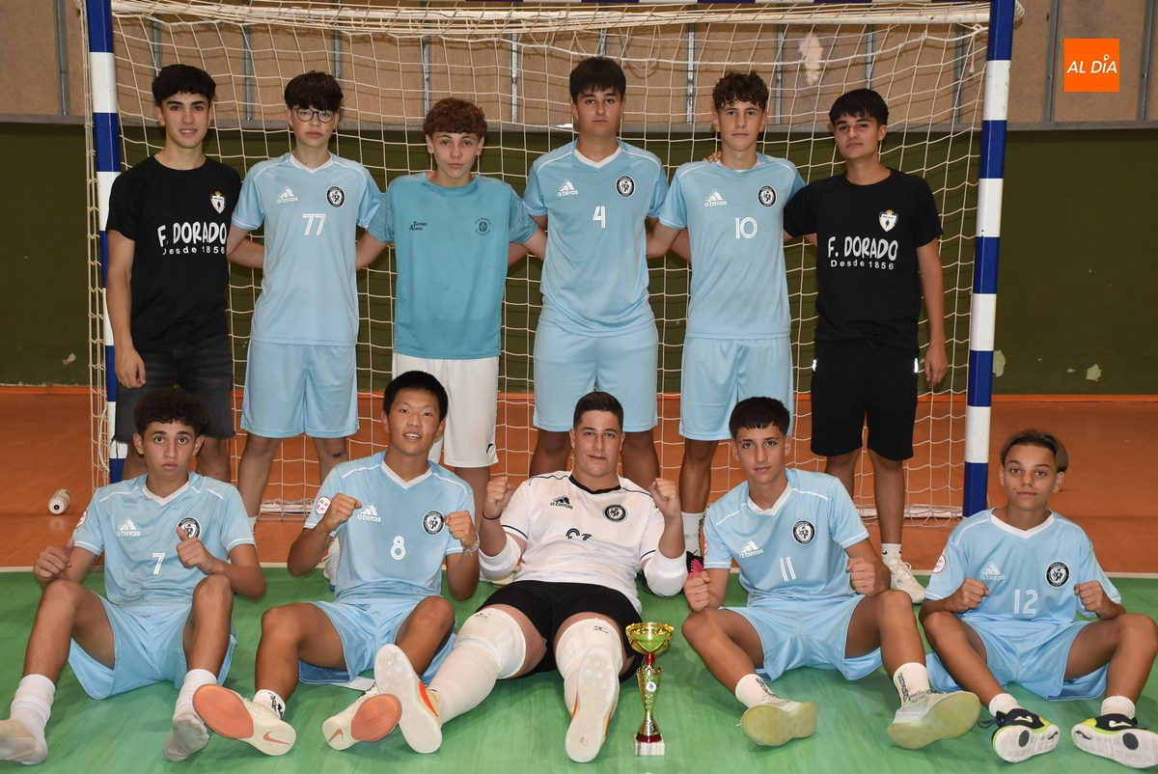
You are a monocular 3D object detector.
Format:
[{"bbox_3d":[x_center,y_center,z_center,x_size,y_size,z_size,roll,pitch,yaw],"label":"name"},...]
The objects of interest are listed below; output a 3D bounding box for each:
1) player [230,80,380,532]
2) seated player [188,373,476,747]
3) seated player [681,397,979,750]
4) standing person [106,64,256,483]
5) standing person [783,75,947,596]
[{"bbox_3d":[-0.938,-0.190,6.328,0.600,1.775,0.400,-2,12,-12],"label":"player"},{"bbox_3d":[-0.672,0.468,5.412,0.720,0.870,1.050,1,12,4],"label":"seated player"},{"bbox_3d":[0.713,0.498,5.441,0.790,0.820,1.030,0,12,-3],"label":"seated player"},{"bbox_3d":[-1.327,-0.197,6.308,0.580,1.790,0.390,-4,13,-20],"label":"standing person"},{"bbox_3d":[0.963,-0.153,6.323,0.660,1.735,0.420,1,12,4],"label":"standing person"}]

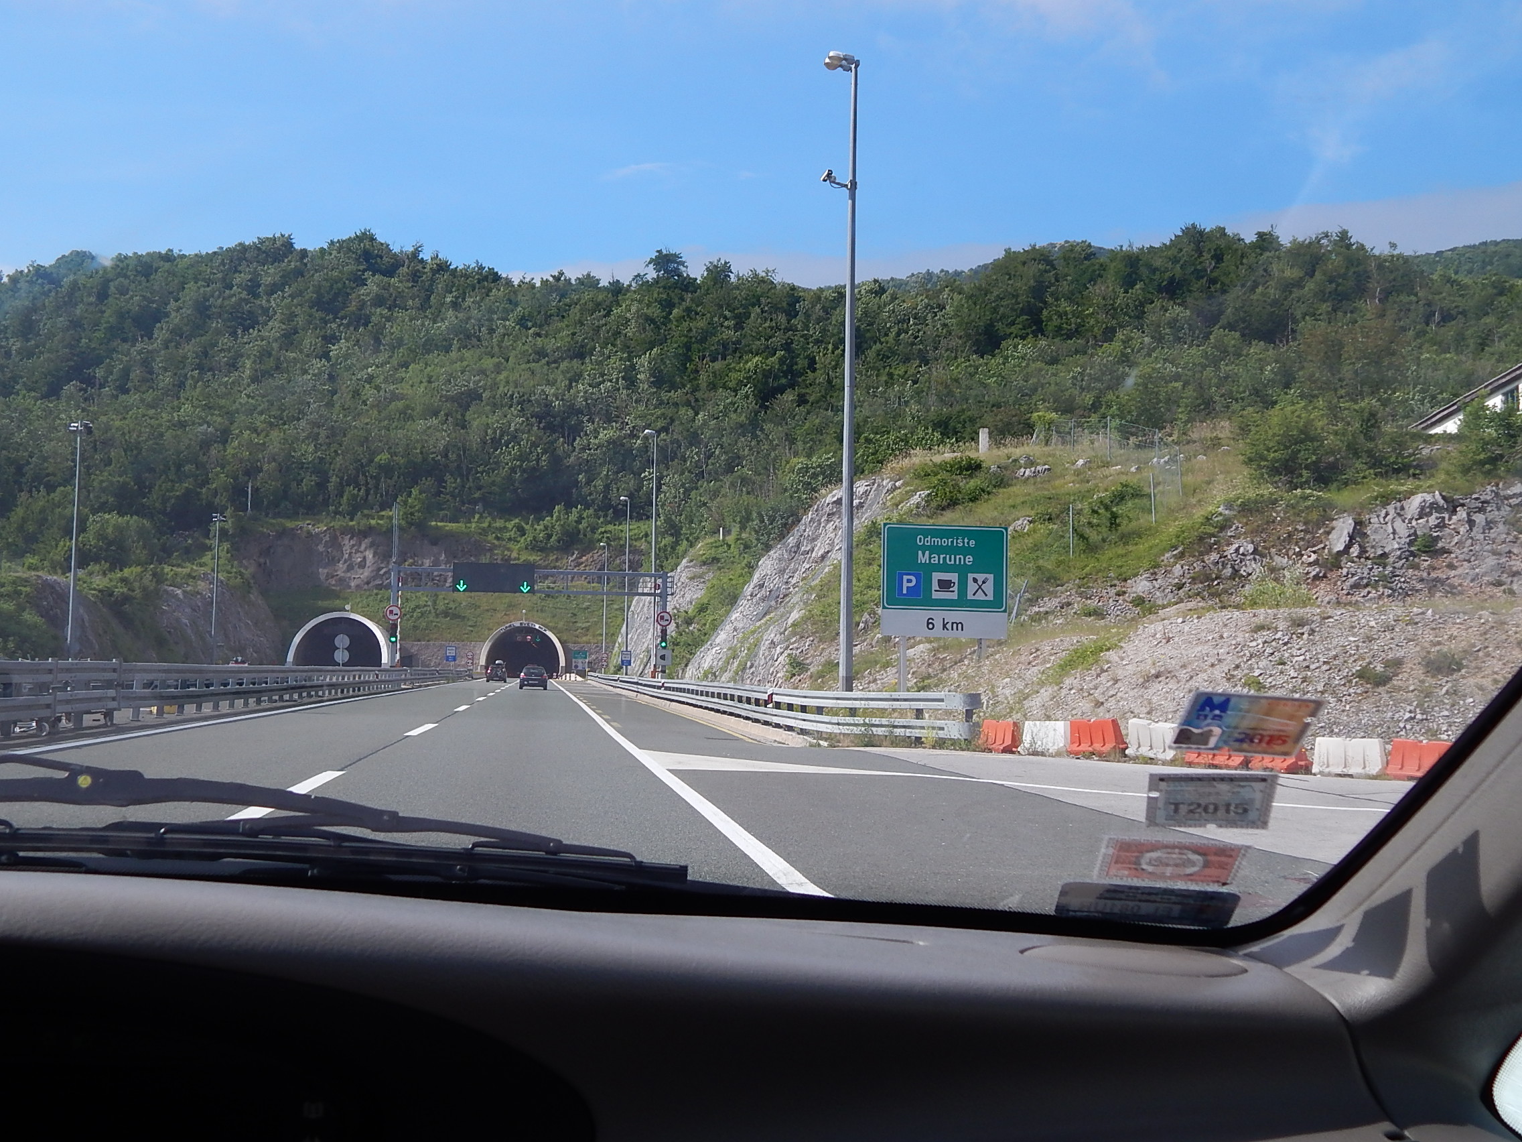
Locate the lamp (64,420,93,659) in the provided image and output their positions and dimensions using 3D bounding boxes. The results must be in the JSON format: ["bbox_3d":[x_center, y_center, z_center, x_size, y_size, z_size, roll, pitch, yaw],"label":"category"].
[{"bbox_3d":[-38.940,-1.040,94.890,1.400,15.050,0.900,1,-4,-8],"label":"lamp"}]

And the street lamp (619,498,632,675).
[{"bbox_3d":[-10.770,1.670,130.910,0.800,15.050,0.750,1,-4,-8],"label":"street lamp"}]

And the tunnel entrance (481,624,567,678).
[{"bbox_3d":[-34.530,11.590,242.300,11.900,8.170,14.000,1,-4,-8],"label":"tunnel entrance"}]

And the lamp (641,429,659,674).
[{"bbox_3d":[-6.390,-0.510,94.660,0.800,15.050,0.750,1,-4,-8],"label":"lamp"}]

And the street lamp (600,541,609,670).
[{"bbox_3d":[-16.870,4.490,177.960,0.800,15.050,0.750,1,-4,-8],"label":"street lamp"}]

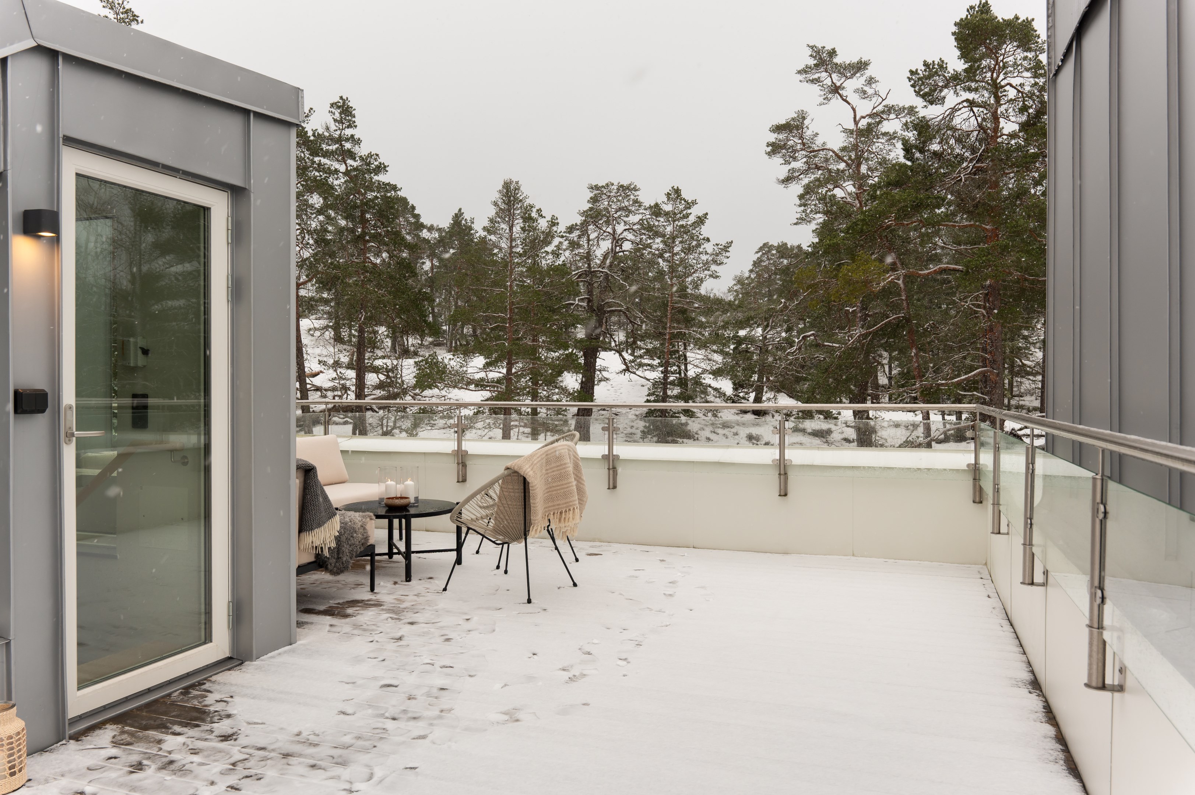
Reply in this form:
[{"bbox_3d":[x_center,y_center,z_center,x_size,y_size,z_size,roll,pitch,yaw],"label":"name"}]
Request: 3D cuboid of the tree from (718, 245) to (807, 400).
[{"bbox_3d":[6.441,-2.741,34.000,3.600,6.770,3.600,0,0,0],"label":"tree"}]

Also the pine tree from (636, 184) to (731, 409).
[{"bbox_3d":[3.054,-3.254,31.000,3.400,8.690,3.400,0,0,0],"label":"pine tree"}]

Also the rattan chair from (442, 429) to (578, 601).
[{"bbox_3d":[-0.465,0.678,5.180,0.840,0.940,0.740,0,1,34],"label":"rattan chair"}]

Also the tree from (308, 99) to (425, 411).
[{"bbox_3d":[-6.391,-3.545,24.000,3.400,9.610,3.400,0,0,0],"label":"tree"}]

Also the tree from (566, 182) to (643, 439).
[{"bbox_3d":[0.225,-2.504,26.000,2.700,7.960,2.700,0,0,0],"label":"tree"}]

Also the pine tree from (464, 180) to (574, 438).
[{"bbox_3d":[-2.273,-2.448,25.000,3.100,7.740,3.100,0,0,0],"label":"pine tree"}]

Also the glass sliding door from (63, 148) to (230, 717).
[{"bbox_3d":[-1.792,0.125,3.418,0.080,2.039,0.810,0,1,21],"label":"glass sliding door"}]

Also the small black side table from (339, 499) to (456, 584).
[{"bbox_3d":[-1.313,0.931,5.722,0.800,0.425,0.800,0,0,0],"label":"small black side table"}]

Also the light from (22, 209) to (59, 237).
[{"bbox_3d":[-1.834,-0.576,2.860,0.085,0.083,0.080,0,1,21],"label":"light"}]

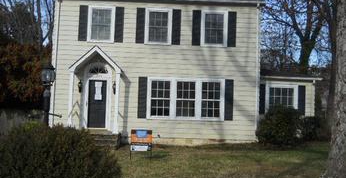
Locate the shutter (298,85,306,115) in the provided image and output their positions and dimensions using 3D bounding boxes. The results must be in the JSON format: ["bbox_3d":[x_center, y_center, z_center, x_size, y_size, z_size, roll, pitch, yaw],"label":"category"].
[{"bbox_3d":[6.152,0.565,17.573,0.342,1.400,0.045,2,-3,-1],"label":"shutter"}]

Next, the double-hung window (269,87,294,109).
[{"bbox_3d":[5.161,0.527,17.571,1.220,1.170,0.100,2,-3,-1],"label":"double-hung window"}]

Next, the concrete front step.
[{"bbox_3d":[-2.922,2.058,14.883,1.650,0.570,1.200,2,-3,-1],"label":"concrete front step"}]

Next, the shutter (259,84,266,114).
[{"bbox_3d":[4.226,0.497,17.530,0.342,1.400,0.045,2,-3,-1],"label":"shutter"}]

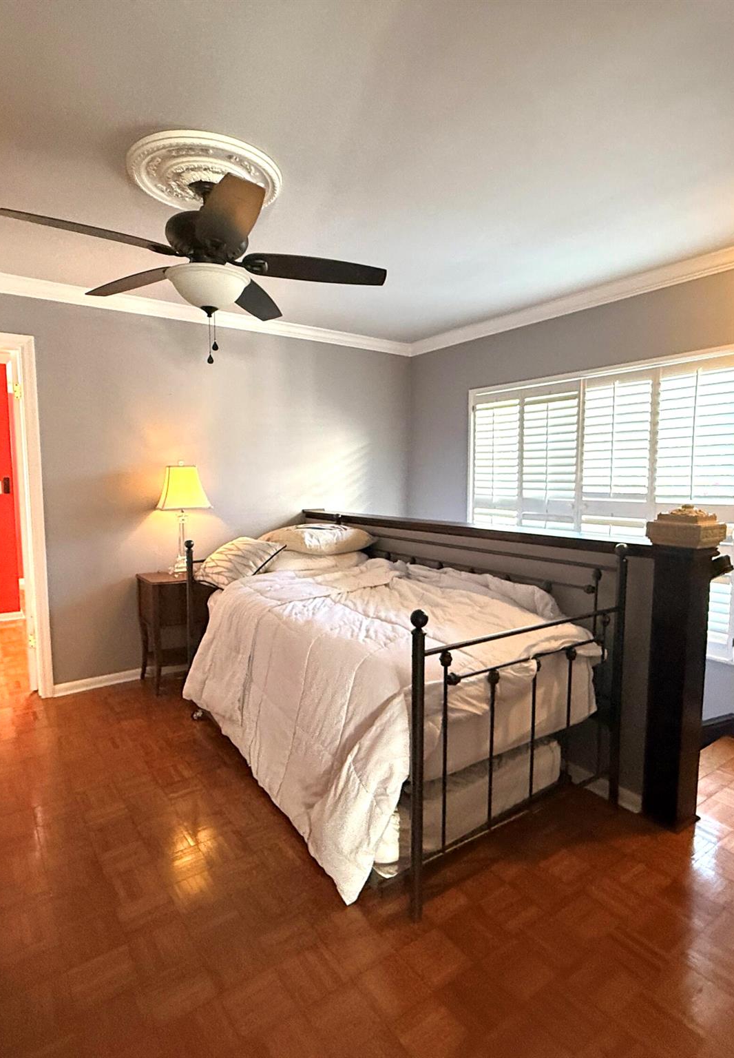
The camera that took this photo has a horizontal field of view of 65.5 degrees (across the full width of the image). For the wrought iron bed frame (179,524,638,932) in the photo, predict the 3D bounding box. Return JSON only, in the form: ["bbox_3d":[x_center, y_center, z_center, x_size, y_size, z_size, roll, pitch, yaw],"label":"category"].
[{"bbox_3d":[-0.061,0.645,2.669,1.130,0.830,1.780,-4,6,-35],"label":"wrought iron bed frame"}]

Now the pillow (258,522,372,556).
[{"bbox_3d":[-0.301,0.058,3.514,0.650,0.170,0.420,-4,6,-35],"label":"pillow"}]

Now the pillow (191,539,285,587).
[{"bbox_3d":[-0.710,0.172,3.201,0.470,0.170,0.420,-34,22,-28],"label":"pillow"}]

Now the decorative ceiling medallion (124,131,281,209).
[{"bbox_3d":[-0.589,-1.270,2.109,0.575,0.045,0.575,0,5,0],"label":"decorative ceiling medallion"}]

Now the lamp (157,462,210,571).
[{"bbox_3d":[-1.167,-0.064,3.644,0.290,0.730,0.220,-4,6,-35],"label":"lamp"}]

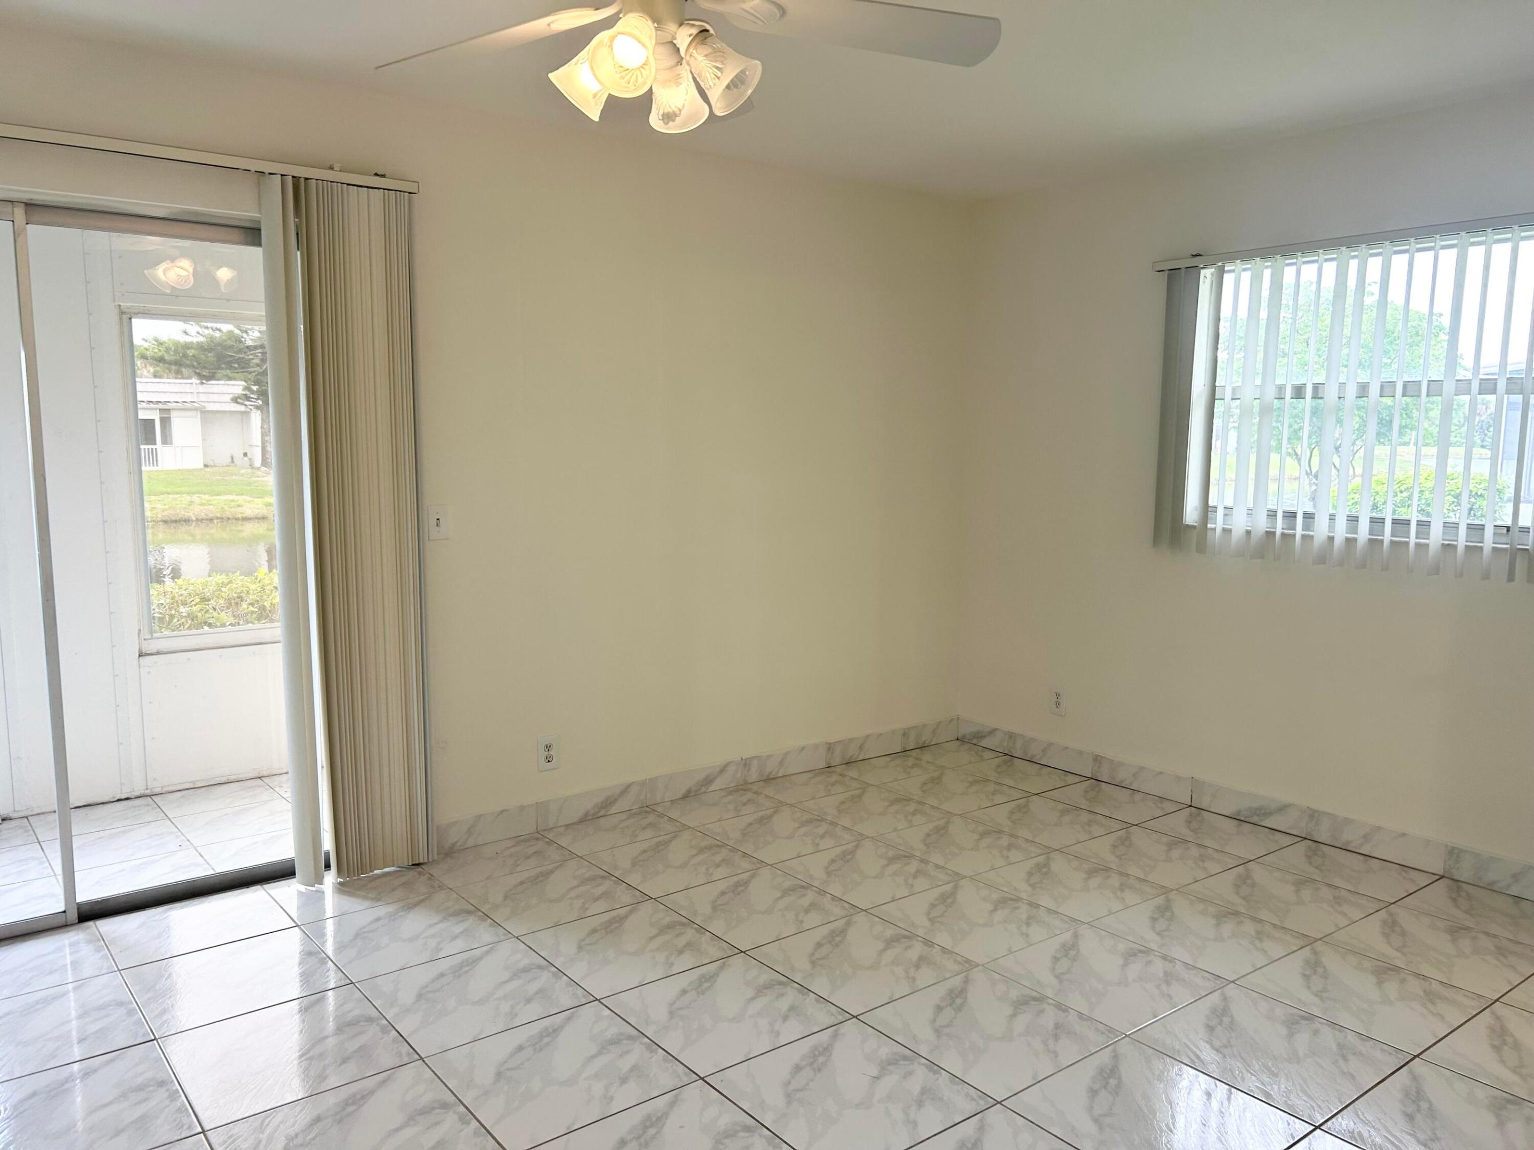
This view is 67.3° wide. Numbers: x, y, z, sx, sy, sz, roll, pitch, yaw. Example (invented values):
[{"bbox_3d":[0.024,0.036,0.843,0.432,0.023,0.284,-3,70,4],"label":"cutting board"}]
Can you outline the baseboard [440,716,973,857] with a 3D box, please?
[{"bbox_3d":[-0.112,0.801,4.634,2.564,0.111,0.016,-4,8,-38],"label":"baseboard"}]

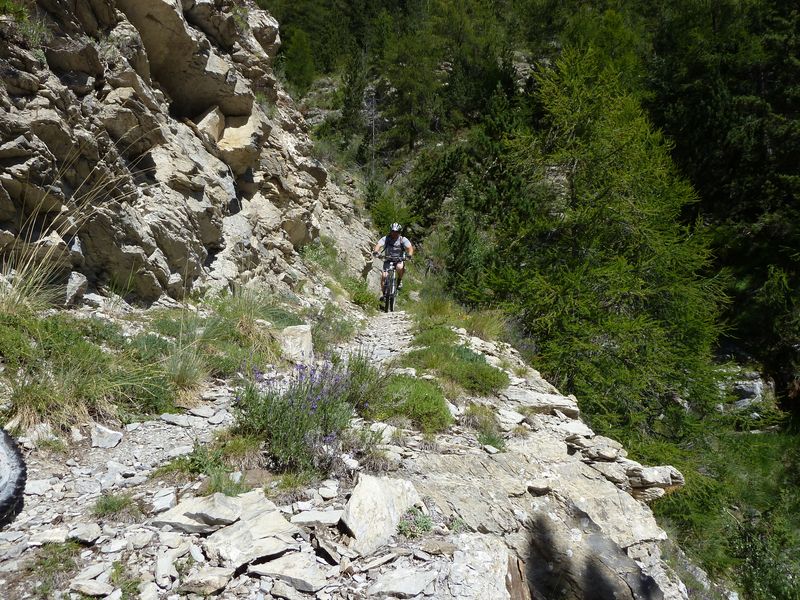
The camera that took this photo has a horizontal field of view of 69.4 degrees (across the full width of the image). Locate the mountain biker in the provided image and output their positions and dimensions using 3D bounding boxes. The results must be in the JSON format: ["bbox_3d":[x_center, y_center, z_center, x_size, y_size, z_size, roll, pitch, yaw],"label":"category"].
[{"bbox_3d":[-0.117,-0.688,10.400,0.720,1.380,0.800,0,4,-2],"label":"mountain biker"}]

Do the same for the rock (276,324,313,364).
[{"bbox_3d":[-1.145,0.491,6.300,0.370,0.420,0.330,-1,4,-11],"label":"rock"}]

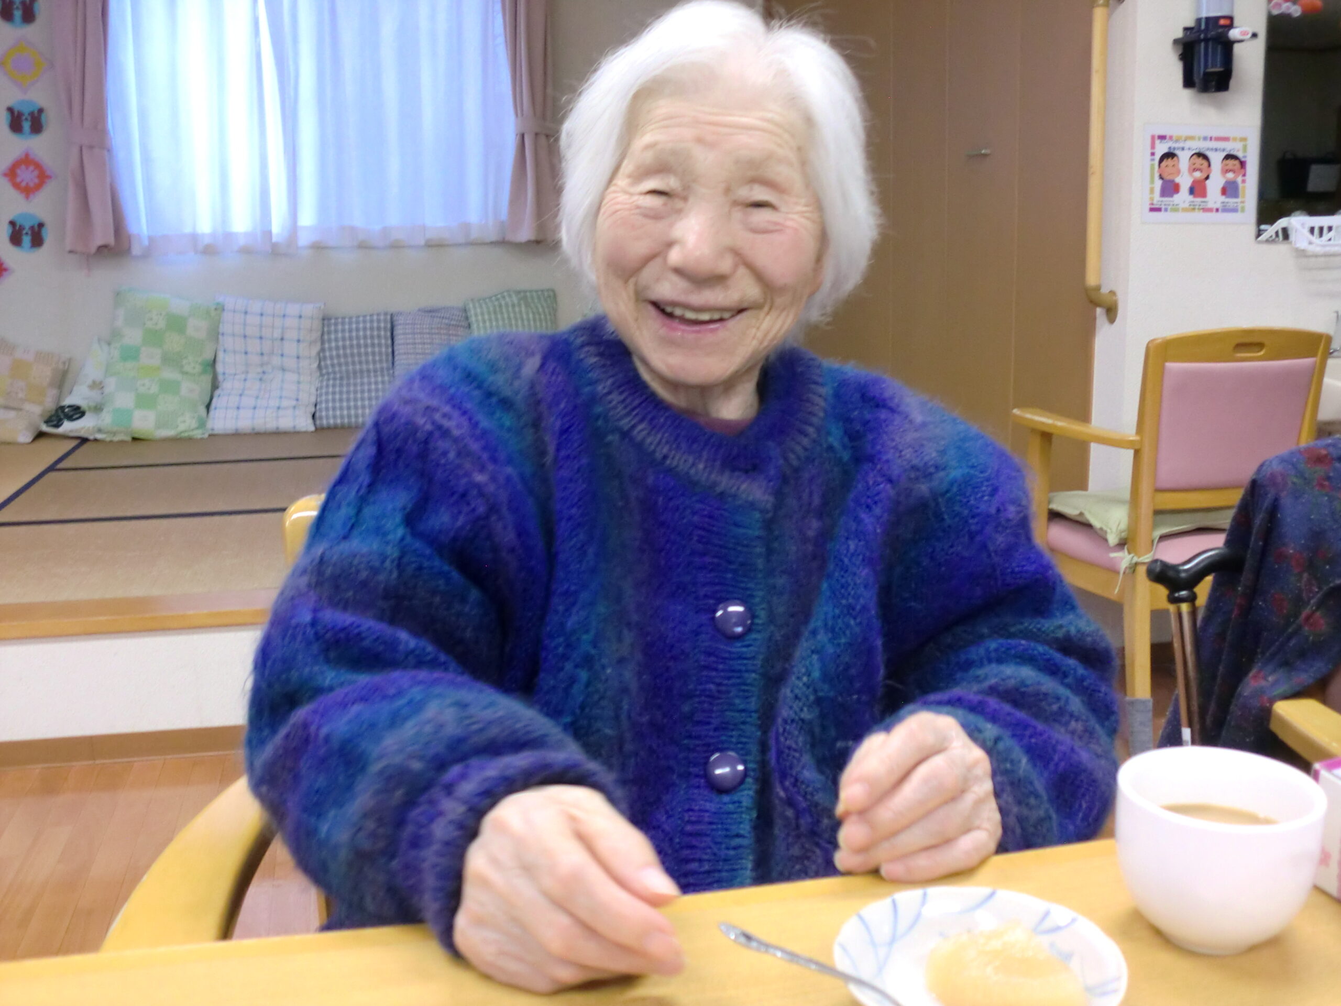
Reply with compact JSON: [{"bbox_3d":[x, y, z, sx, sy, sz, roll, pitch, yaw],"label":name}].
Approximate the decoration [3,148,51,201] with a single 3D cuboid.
[{"bbox_3d":[-2.336,-1.194,4.919,0.182,0.200,0.010,-3,12,-12],"label":"decoration"}]

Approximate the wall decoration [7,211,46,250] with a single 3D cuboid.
[{"bbox_3d":[-2.352,-0.995,4.954,0.142,0.140,0.010,-3,12,-12],"label":"wall decoration"}]

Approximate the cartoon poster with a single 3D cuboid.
[{"bbox_3d":[1.169,-0.725,2.986,0.293,0.211,0.008,-3,12,-12],"label":"cartoon poster"}]

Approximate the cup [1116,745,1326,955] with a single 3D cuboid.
[{"bbox_3d":[0.270,0.177,0.675,0.103,0.080,0.103,0,12,0],"label":"cup"}]

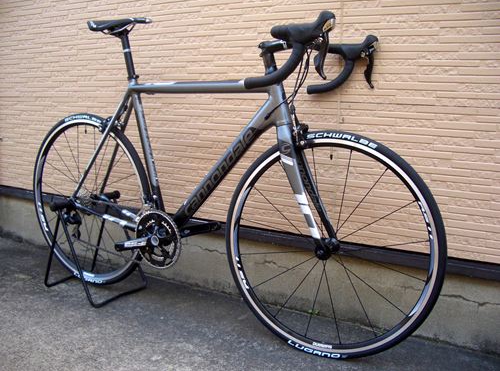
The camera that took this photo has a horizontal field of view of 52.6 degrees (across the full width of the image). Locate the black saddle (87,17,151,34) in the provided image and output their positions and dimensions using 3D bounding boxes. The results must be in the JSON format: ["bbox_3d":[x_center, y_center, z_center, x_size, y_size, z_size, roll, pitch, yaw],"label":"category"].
[{"bbox_3d":[-0.441,-0.554,1.766,0.265,0.062,0.135,6,10,31],"label":"black saddle"}]

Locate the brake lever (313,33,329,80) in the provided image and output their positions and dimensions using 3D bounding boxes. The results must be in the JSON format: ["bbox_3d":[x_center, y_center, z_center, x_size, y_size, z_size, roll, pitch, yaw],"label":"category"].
[{"bbox_3d":[0.174,-0.308,1.205,0.038,0.115,0.024,6,10,29],"label":"brake lever"}]

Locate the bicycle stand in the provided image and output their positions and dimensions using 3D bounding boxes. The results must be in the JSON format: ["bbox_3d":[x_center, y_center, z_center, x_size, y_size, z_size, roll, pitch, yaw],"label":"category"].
[{"bbox_3d":[-0.633,0.227,2.001,0.350,0.370,0.315,6,10,31],"label":"bicycle stand"}]

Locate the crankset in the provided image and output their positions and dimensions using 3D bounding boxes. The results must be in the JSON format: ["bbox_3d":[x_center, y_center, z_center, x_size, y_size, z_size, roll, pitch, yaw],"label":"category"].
[{"bbox_3d":[-0.358,0.180,1.752,0.290,0.210,0.055,6,10,31],"label":"crankset"}]

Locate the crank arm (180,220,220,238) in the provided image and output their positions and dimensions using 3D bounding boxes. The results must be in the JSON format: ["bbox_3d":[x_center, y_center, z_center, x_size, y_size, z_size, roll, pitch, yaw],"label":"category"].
[{"bbox_3d":[-0.184,0.154,1.785,0.195,0.036,0.028,-15,-1,32],"label":"crank arm"}]

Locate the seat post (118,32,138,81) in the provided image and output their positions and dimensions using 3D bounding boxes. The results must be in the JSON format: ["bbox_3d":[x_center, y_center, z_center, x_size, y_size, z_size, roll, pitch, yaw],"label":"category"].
[{"bbox_3d":[-0.429,-0.455,1.772,0.036,0.175,0.032,-11,1,32],"label":"seat post"}]

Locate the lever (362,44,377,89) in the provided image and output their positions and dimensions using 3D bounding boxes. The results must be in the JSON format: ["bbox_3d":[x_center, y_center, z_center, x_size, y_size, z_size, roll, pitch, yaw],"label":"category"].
[{"bbox_3d":[0.361,-0.353,1.532,0.038,0.118,0.024,6,10,29],"label":"lever"}]

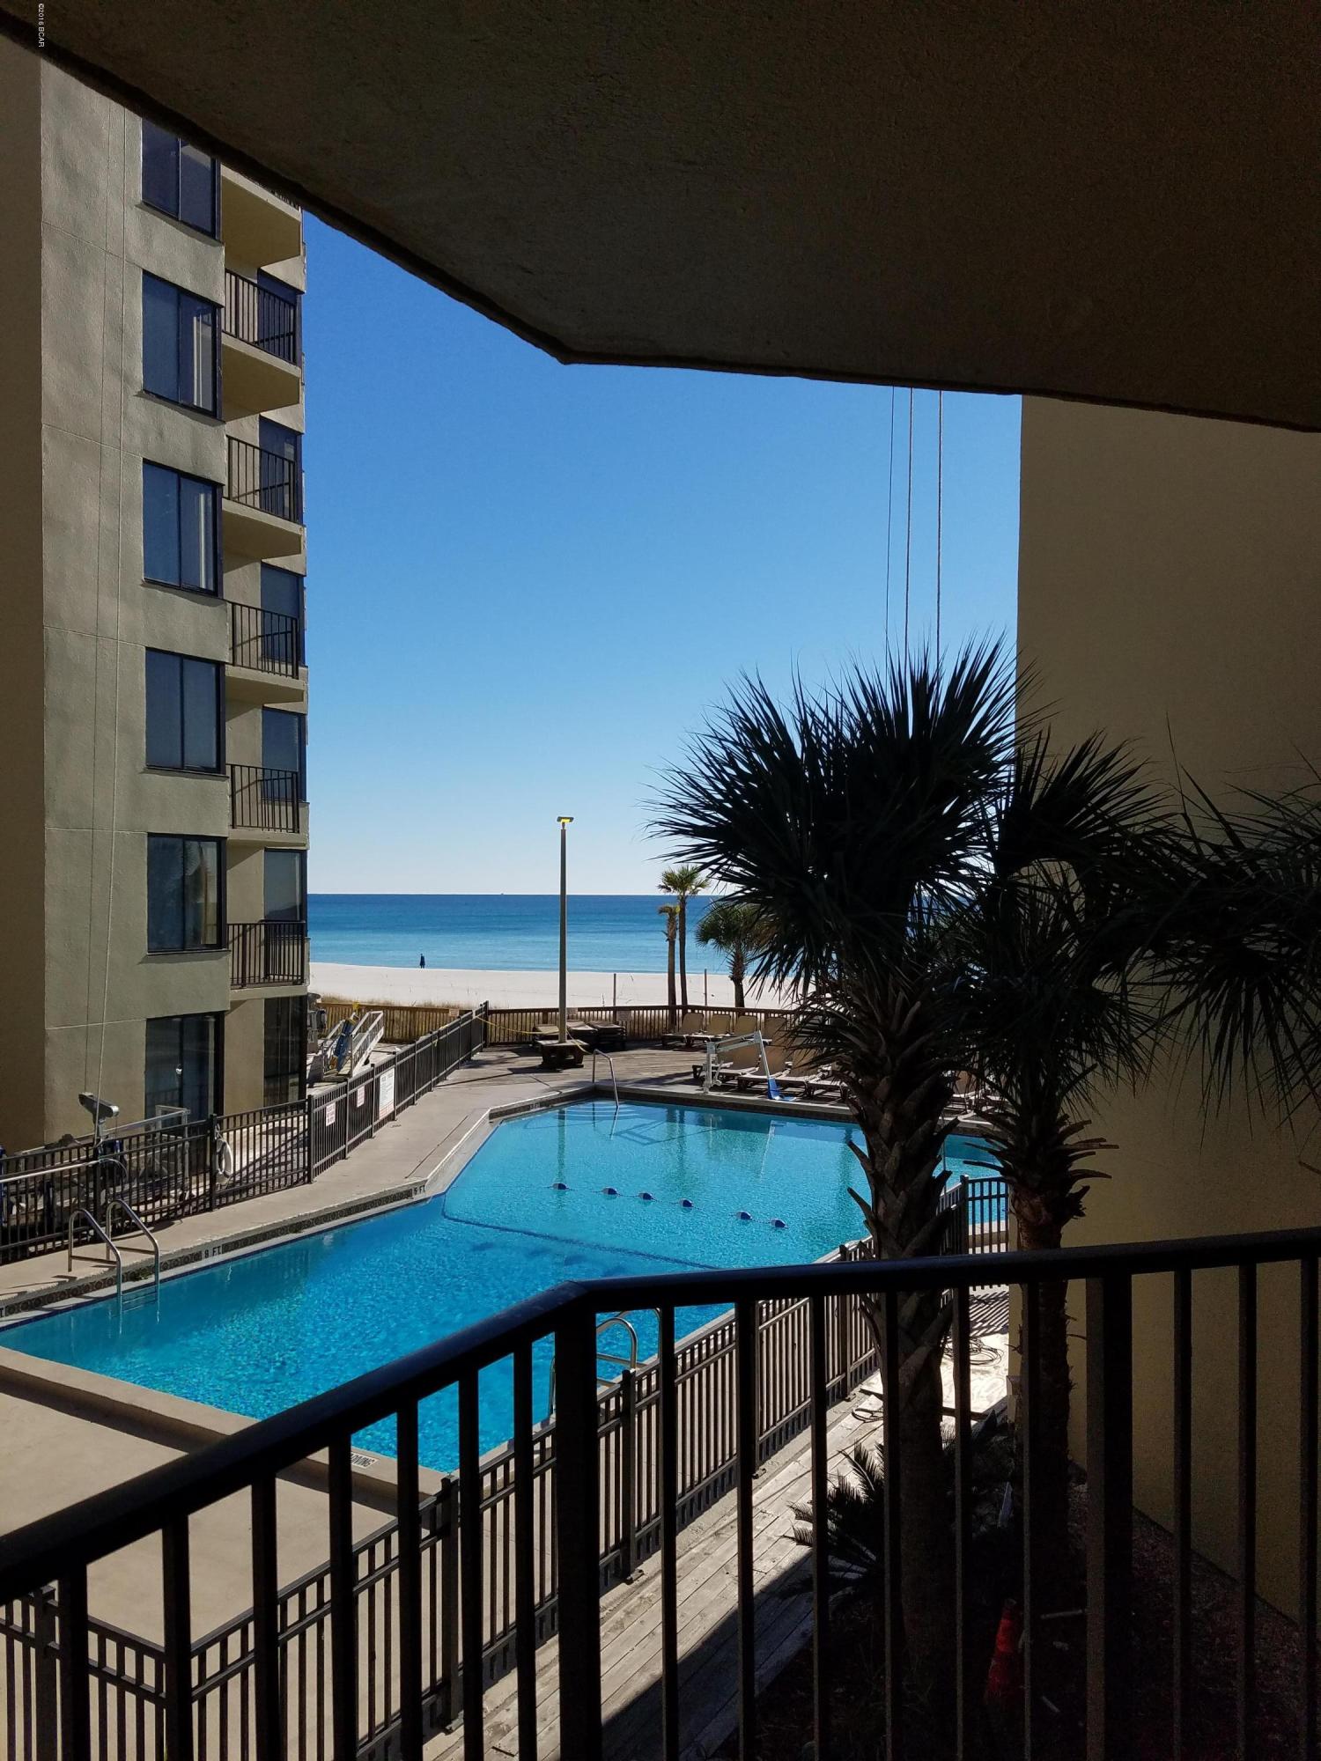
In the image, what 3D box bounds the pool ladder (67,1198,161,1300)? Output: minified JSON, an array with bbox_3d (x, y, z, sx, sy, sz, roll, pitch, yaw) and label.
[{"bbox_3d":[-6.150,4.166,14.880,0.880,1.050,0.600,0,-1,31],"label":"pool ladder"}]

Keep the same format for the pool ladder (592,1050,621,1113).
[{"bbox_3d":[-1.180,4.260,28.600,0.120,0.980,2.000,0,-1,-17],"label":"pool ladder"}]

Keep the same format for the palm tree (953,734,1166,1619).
[{"bbox_3d":[2.450,1.740,8.150,1.500,5.300,1.500,0,-1,0],"label":"palm tree"}]

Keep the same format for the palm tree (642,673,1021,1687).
[{"bbox_3d":[1.020,1.550,7.150,2.100,5.640,2.100,0,-1,0],"label":"palm tree"}]

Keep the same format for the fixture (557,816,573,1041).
[{"bbox_3d":[-2.420,1.479,33.600,0.380,6.200,0.380,0,-1,0],"label":"fixture"}]

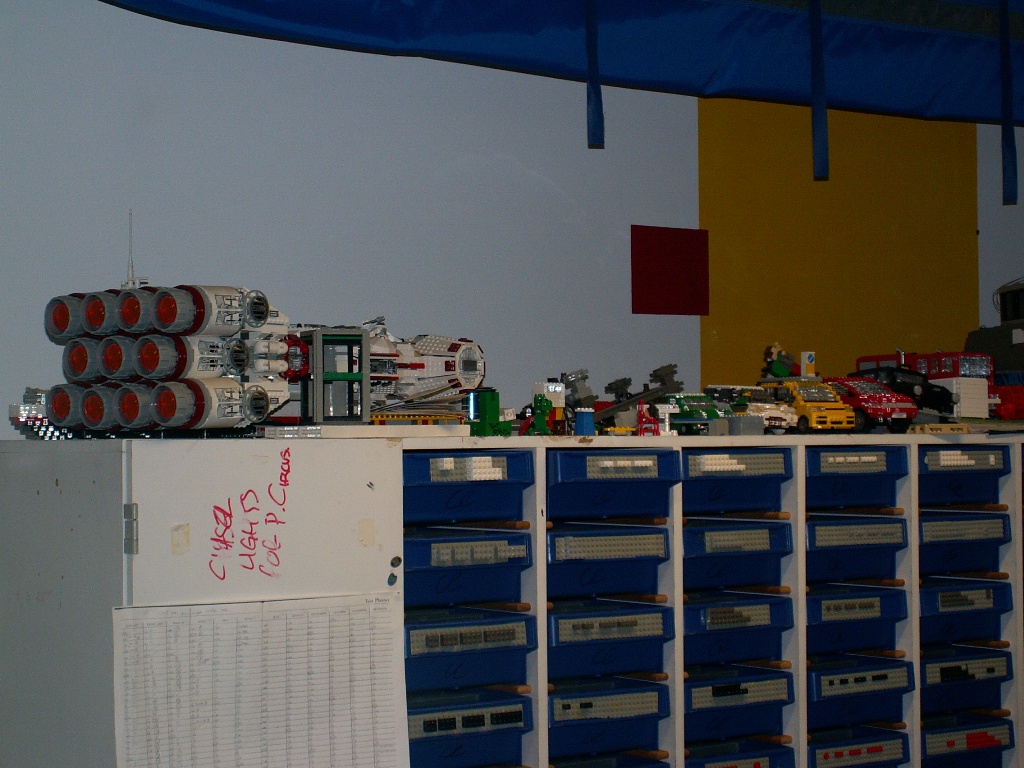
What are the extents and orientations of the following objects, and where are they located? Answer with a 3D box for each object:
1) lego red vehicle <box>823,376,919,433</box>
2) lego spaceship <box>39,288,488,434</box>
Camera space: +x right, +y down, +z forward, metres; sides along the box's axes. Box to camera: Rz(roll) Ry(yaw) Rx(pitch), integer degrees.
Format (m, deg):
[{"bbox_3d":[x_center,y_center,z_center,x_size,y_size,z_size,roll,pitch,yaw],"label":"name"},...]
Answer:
[{"bbox_3d":[0.577,0.037,3.485,0.105,0.096,0.220,1,-2,-31],"label":"lego red vehicle"},{"bbox_3d":[-0.306,-0.026,2.885,0.280,0.195,0.670,-1,-2,38],"label":"lego spaceship"}]

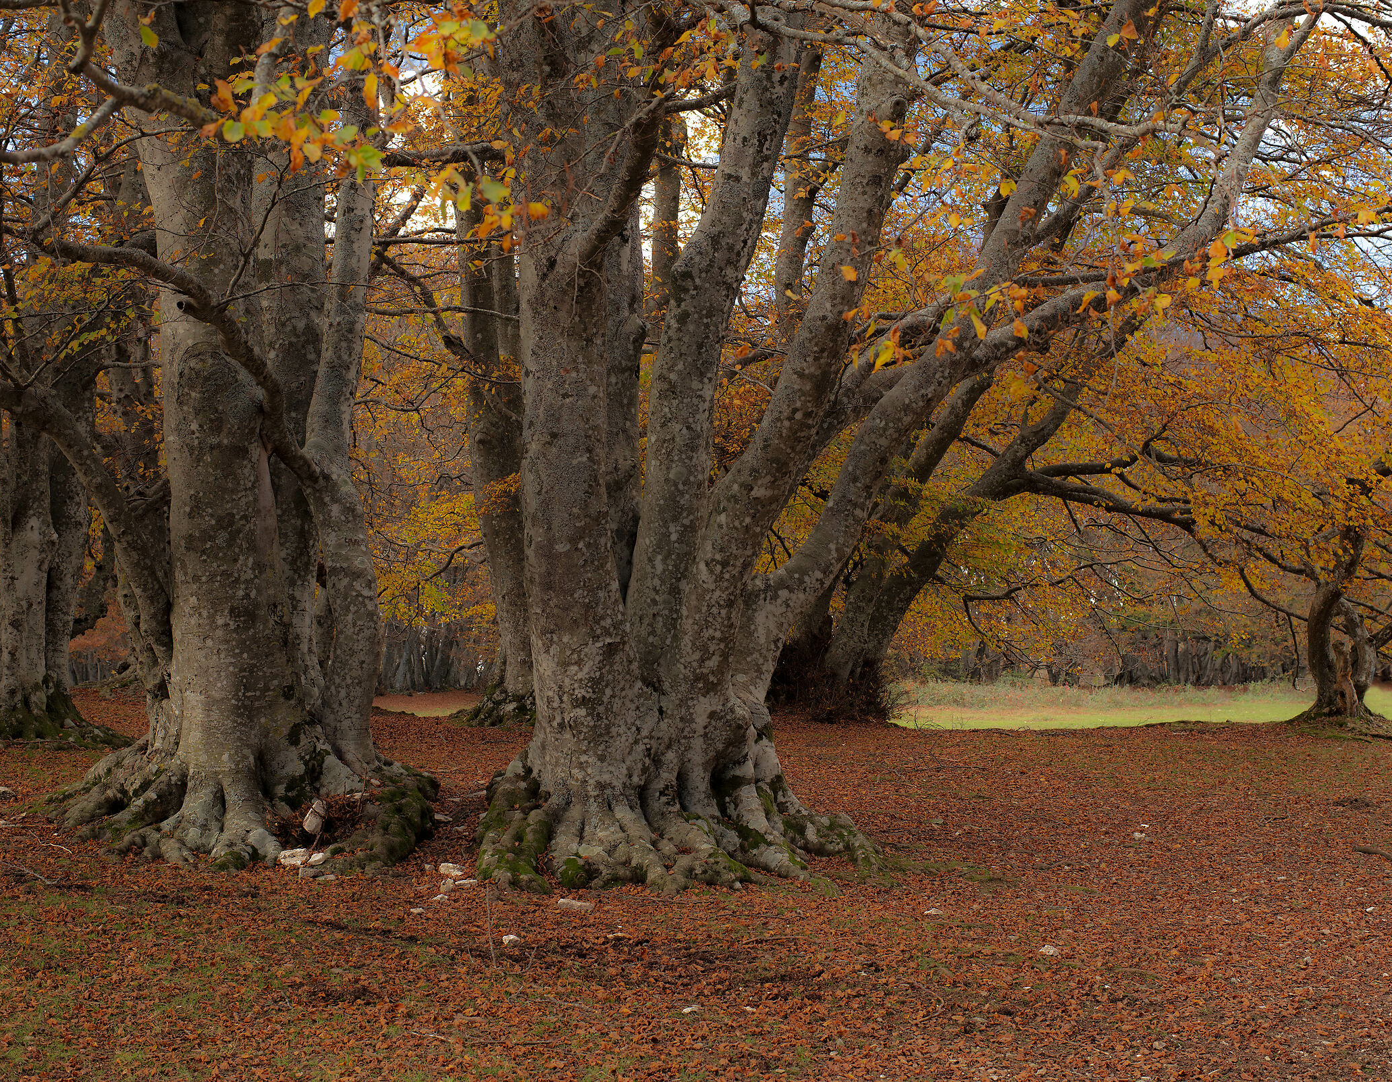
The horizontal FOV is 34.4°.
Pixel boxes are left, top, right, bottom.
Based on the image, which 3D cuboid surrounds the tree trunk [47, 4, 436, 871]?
[{"bbox_3d":[-3.387,-0.842,16.800,2.900,6.320,2.700,0,-2,0],"label":"tree trunk"}]

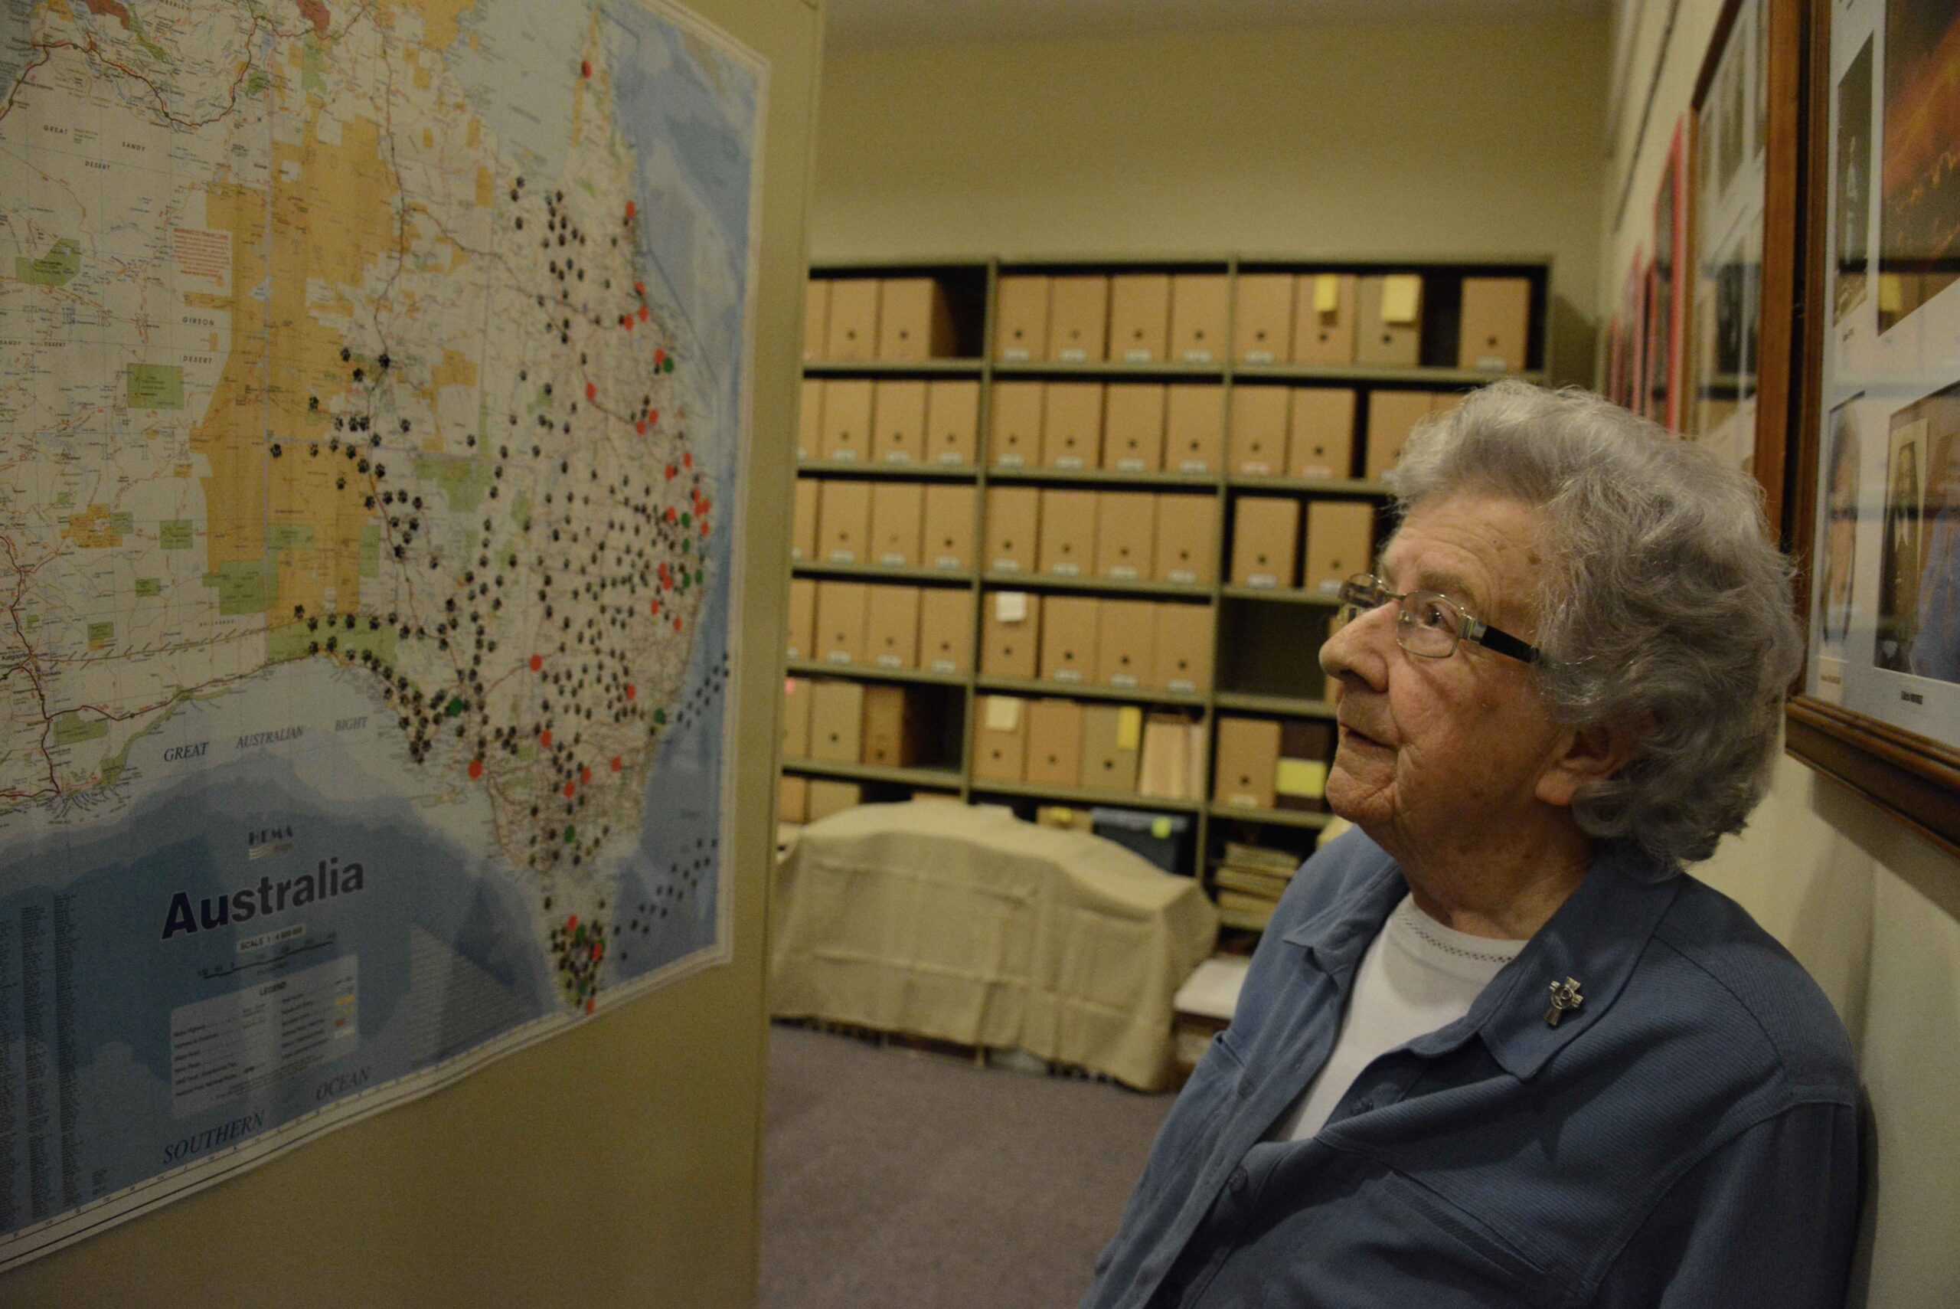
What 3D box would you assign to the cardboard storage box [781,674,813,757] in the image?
[{"bbox_3d":[-0.578,0.193,5.150,0.177,0.261,0.390,4,4,17],"label":"cardboard storage box"}]

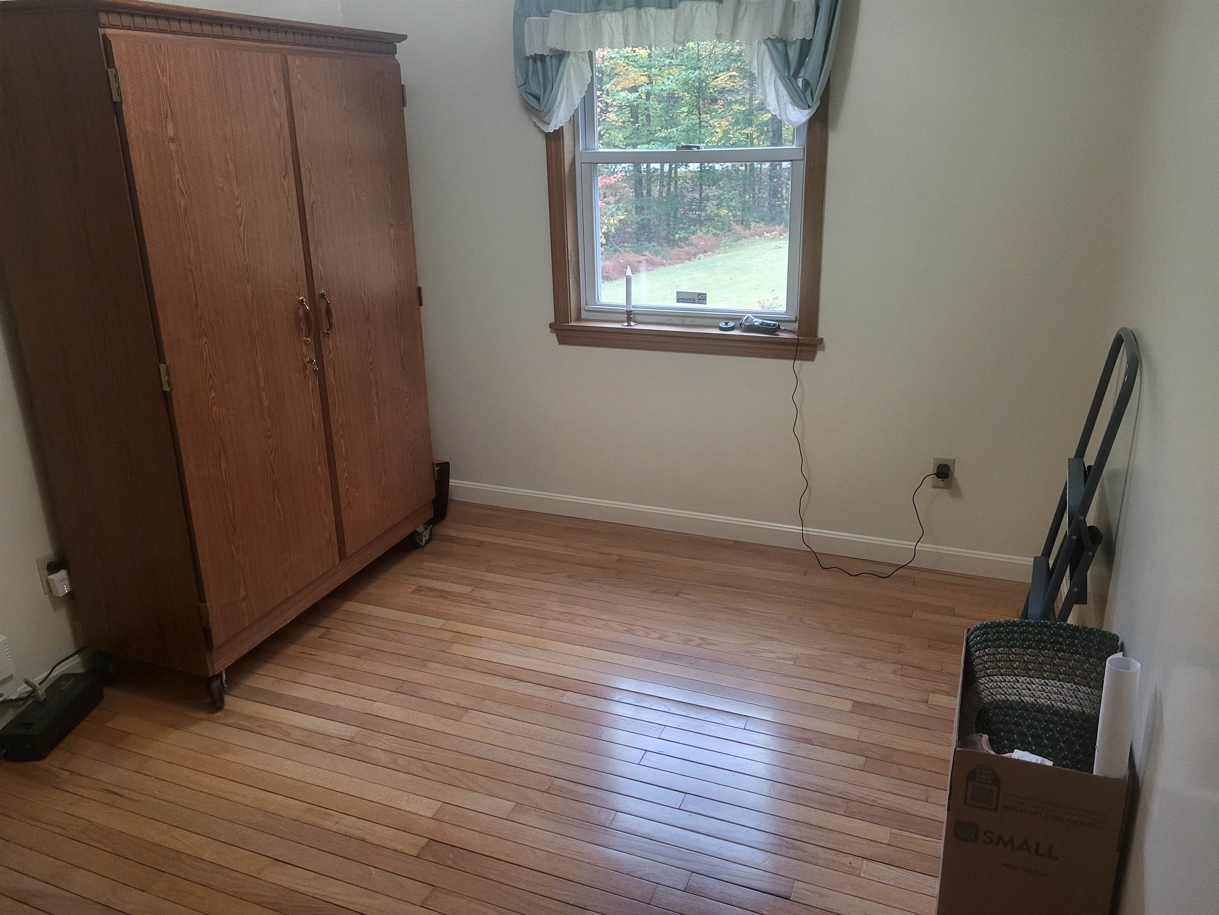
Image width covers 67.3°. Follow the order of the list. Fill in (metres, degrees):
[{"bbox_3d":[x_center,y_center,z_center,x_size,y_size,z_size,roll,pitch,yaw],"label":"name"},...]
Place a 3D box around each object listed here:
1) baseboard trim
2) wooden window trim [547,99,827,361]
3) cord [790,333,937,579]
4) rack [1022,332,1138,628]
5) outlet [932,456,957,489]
[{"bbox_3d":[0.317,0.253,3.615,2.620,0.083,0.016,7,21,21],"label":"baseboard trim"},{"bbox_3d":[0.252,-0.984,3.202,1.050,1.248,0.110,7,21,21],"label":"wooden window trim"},{"bbox_3d":[0.874,-0.003,3.207,0.530,0.815,0.135,7,21,21],"label":"cord"},{"bbox_3d":[1.153,0.205,2.308,0.130,1.020,0.430,16,25,20],"label":"rack"},{"bbox_3d":[1.160,0.054,3.182,0.070,0.114,0.012,7,21,21],"label":"outlet"}]

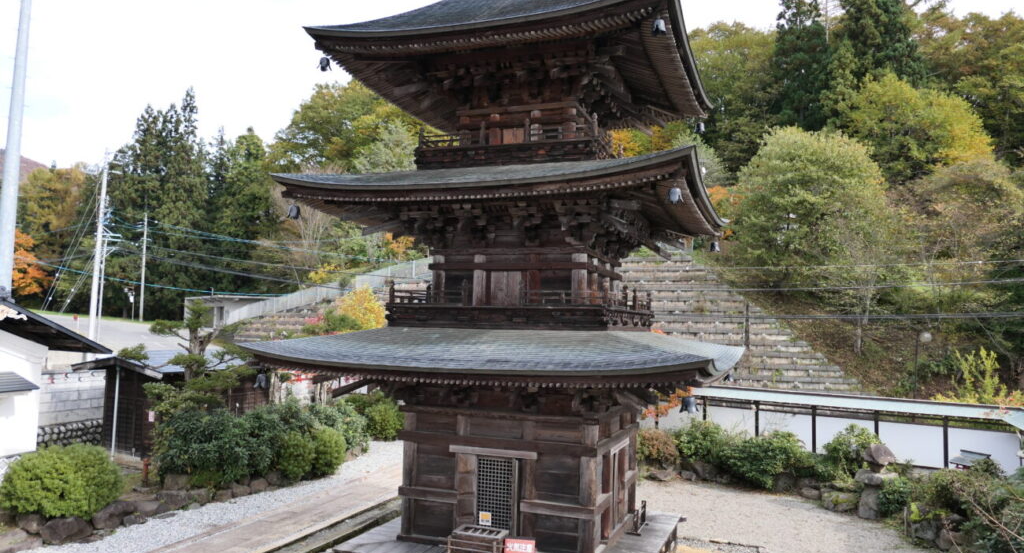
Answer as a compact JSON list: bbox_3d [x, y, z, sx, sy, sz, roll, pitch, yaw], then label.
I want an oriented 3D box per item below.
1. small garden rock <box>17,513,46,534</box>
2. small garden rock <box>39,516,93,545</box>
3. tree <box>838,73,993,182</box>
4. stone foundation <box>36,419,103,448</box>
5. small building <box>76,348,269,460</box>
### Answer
[{"bbox_3d":[-9.459,4.862,14.000,0.450,0.360,0.520,-2,-6,42],"label":"small garden rock"},{"bbox_3d":[-9.700,5.518,15.450,0.700,0.530,1.050,0,-4,21],"label":"small garden rock"},{"bbox_3d":[28.357,-10.077,49.970,9.600,8.200,8.800,-1,-5,30],"label":"tree"},{"bbox_3d":[-15.572,5.575,24.945,0.500,0.850,2.600,0,-4,21],"label":"stone foundation"},{"bbox_3d":[-11.623,4.433,25.236,3.300,3.200,5.900,0,-4,21],"label":"small building"}]

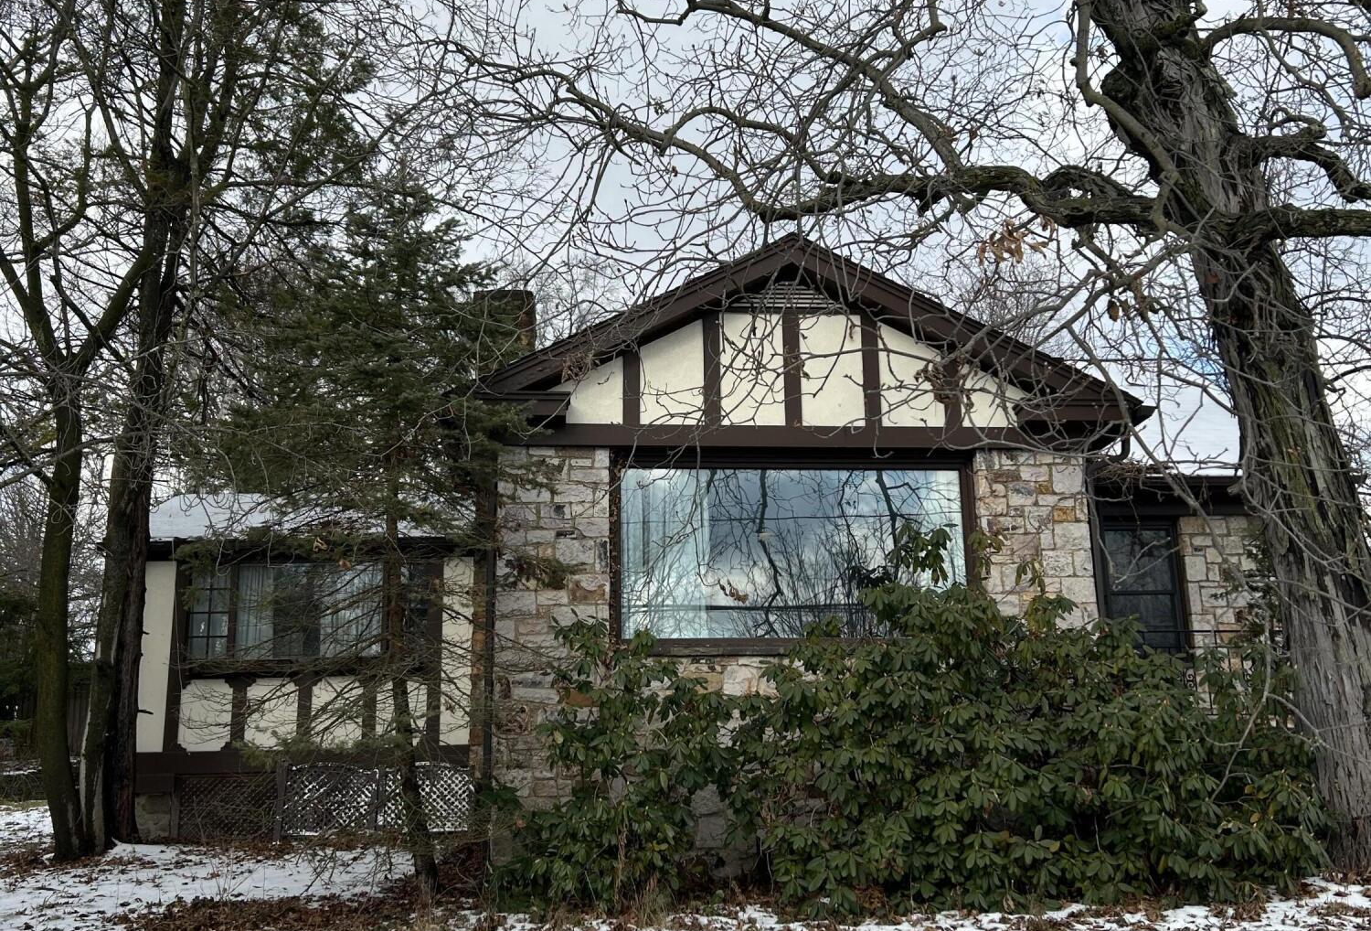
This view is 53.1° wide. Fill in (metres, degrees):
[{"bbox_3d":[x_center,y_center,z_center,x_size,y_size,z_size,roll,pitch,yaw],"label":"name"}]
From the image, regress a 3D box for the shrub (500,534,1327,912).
[{"bbox_3d":[1.739,1.983,10.821,6.353,2.906,2.069,0,-14,-6],"label":"shrub"}]

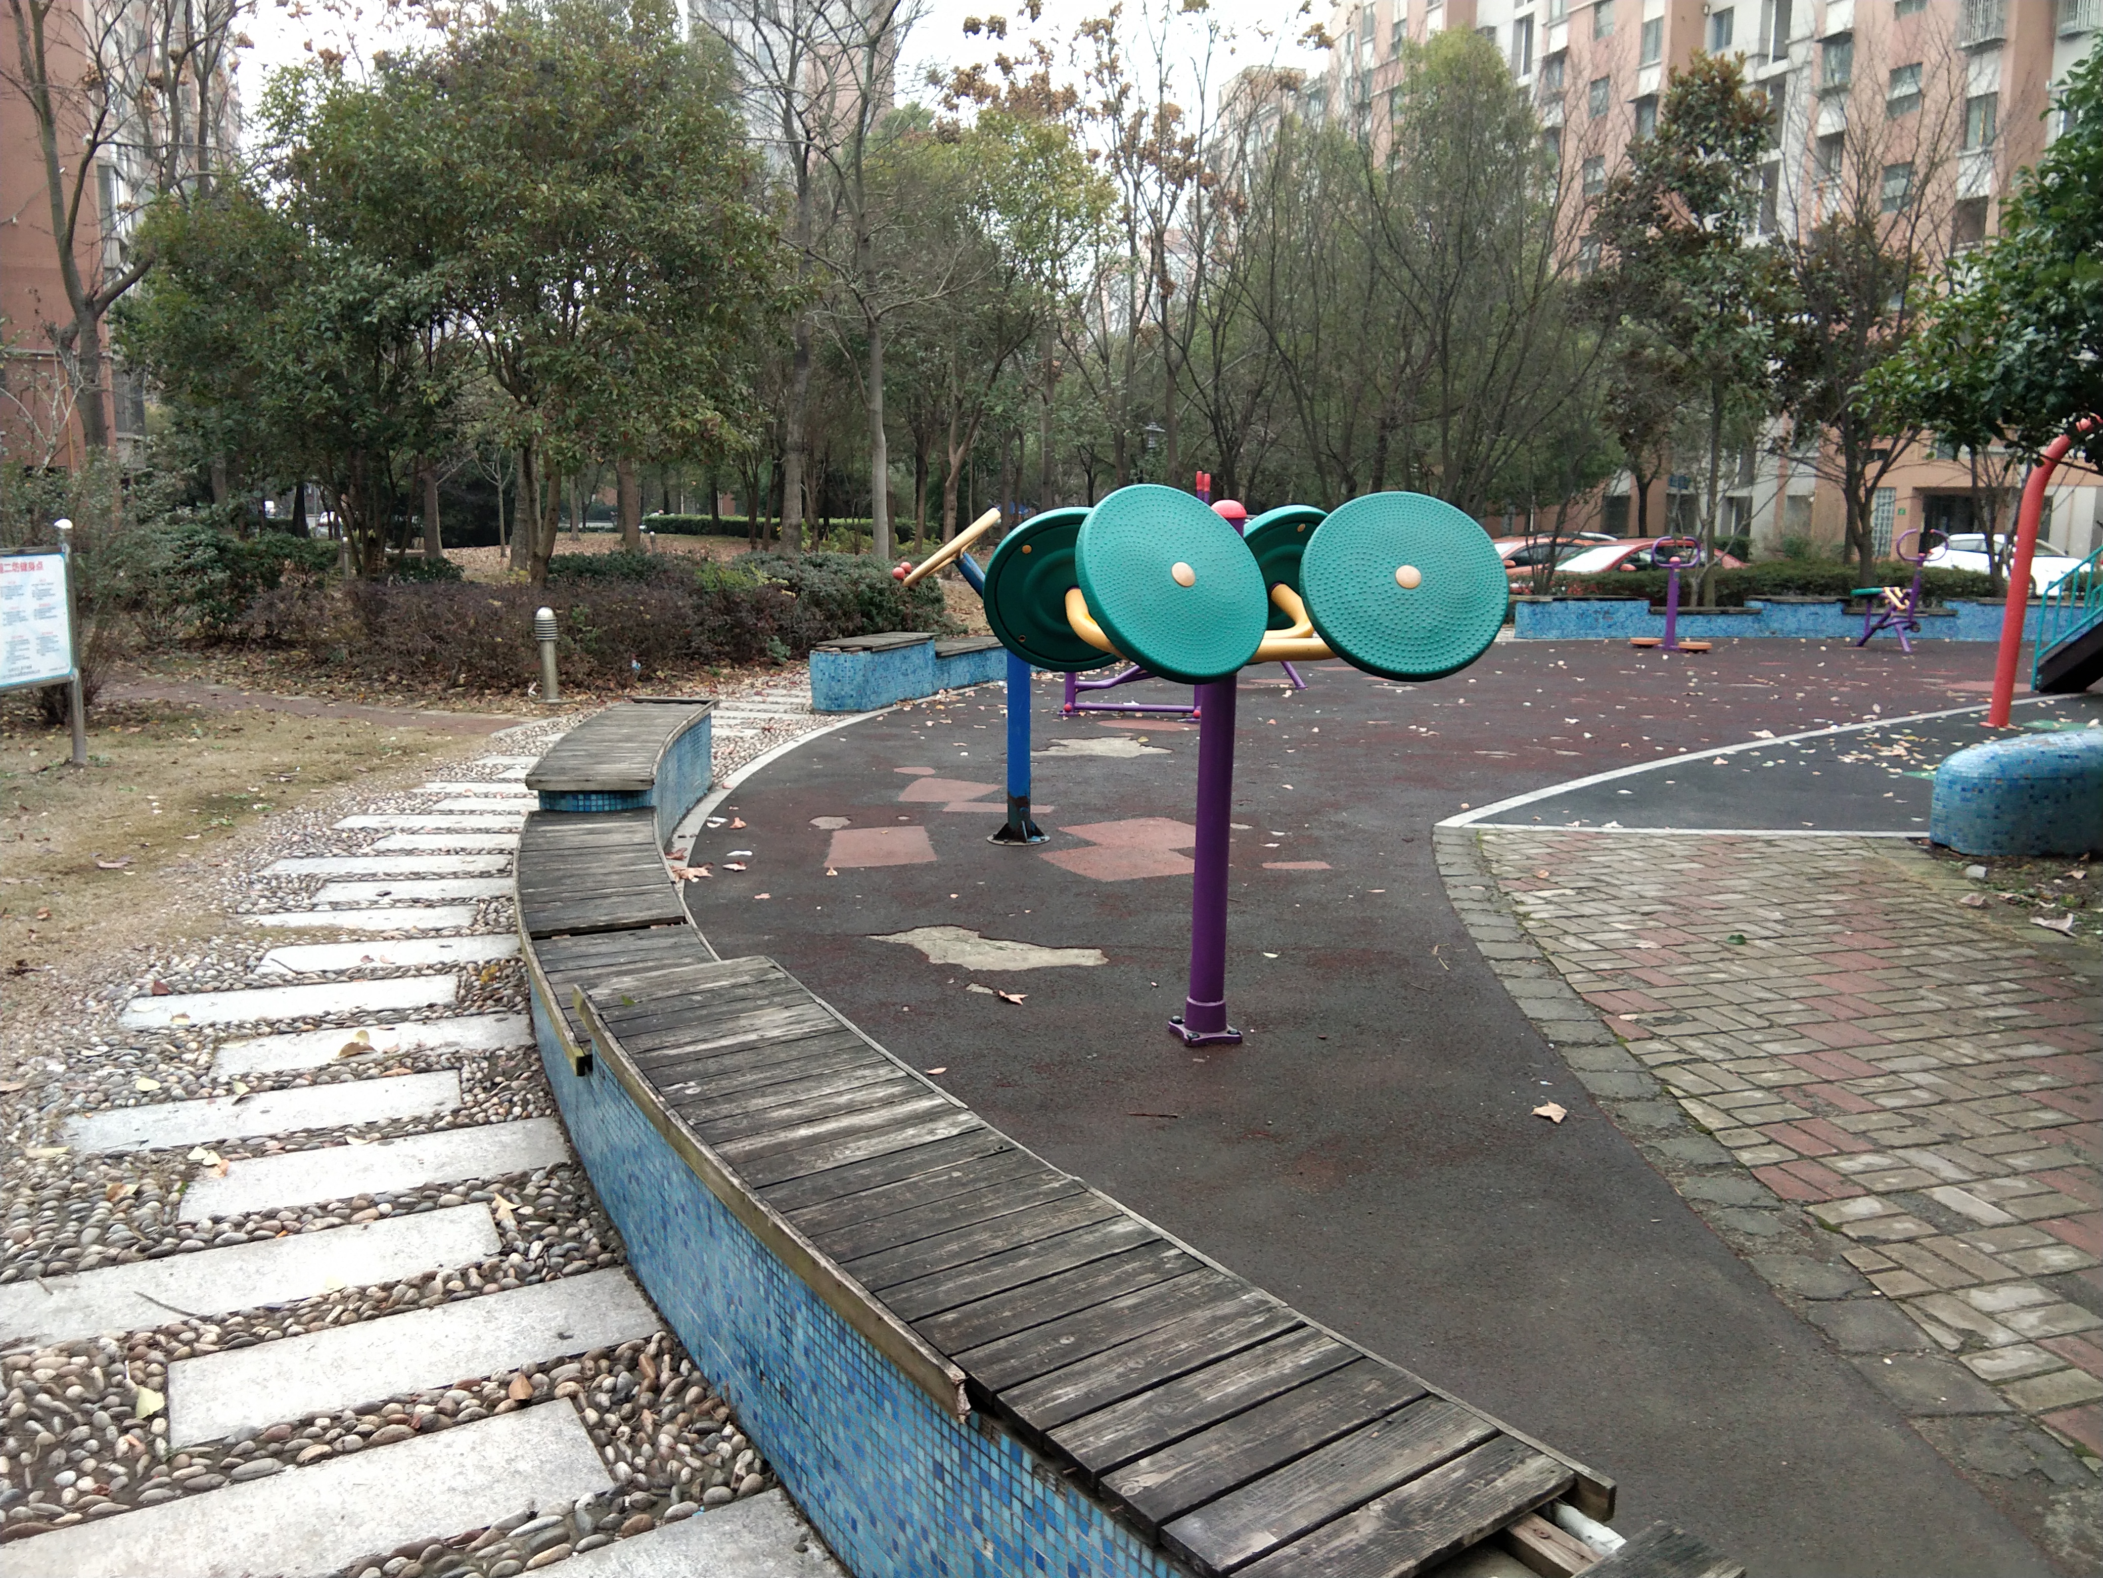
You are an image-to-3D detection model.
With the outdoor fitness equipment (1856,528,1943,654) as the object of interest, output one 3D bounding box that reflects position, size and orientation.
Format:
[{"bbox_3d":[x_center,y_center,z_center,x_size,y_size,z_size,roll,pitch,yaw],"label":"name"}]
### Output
[{"bbox_3d":[8.311,-1.975,18.399,0.520,1.240,0.980,-7,12,-40],"label":"outdoor fitness equipment"}]

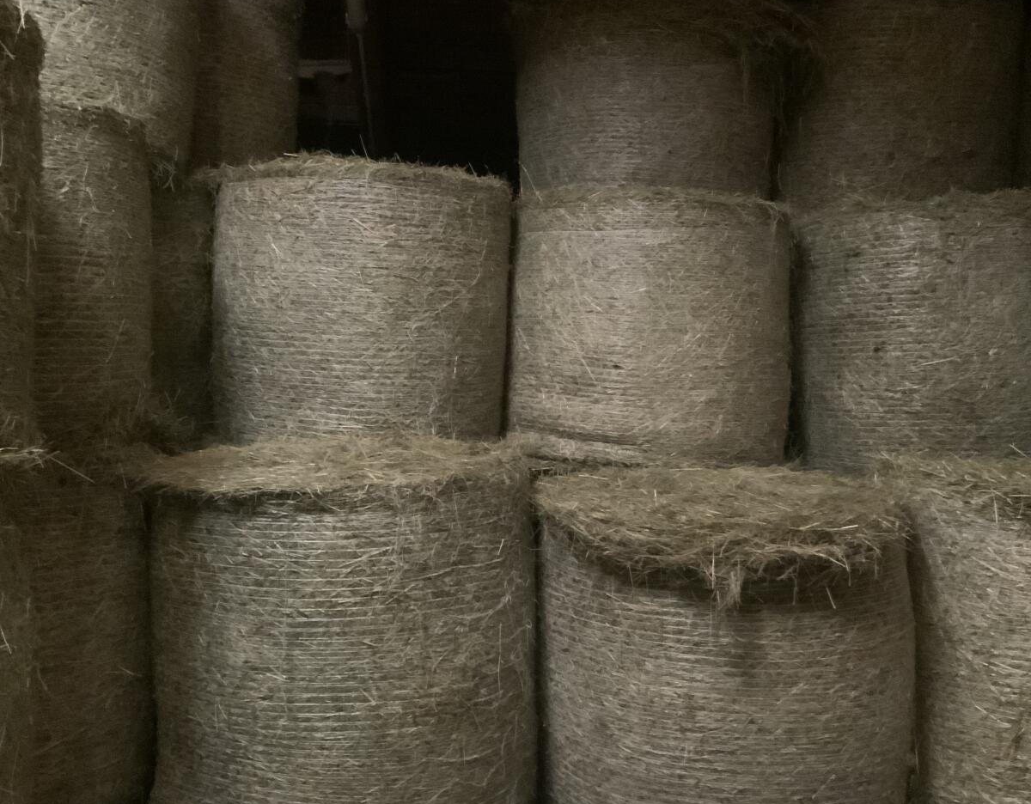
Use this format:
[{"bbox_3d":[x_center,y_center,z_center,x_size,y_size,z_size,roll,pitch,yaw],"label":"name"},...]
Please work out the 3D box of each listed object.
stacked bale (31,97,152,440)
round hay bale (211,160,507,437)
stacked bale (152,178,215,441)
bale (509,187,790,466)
[{"bbox_3d":[-2.117,-0.453,4.264,1.462,1.170,1.462,-2,4,-26],"label":"stacked bale"},{"bbox_3d":[-0.761,-0.464,5.685,1.443,1.190,1.443,0,3,-8],"label":"round hay bale"},{"bbox_3d":[-2.047,-0.531,6.171,1.462,1.190,1.462,-1,3,-18],"label":"stacked bale"},{"bbox_3d":[0.697,-0.361,6.014,1.453,1.219,1.453,0,3,7],"label":"bale"}]

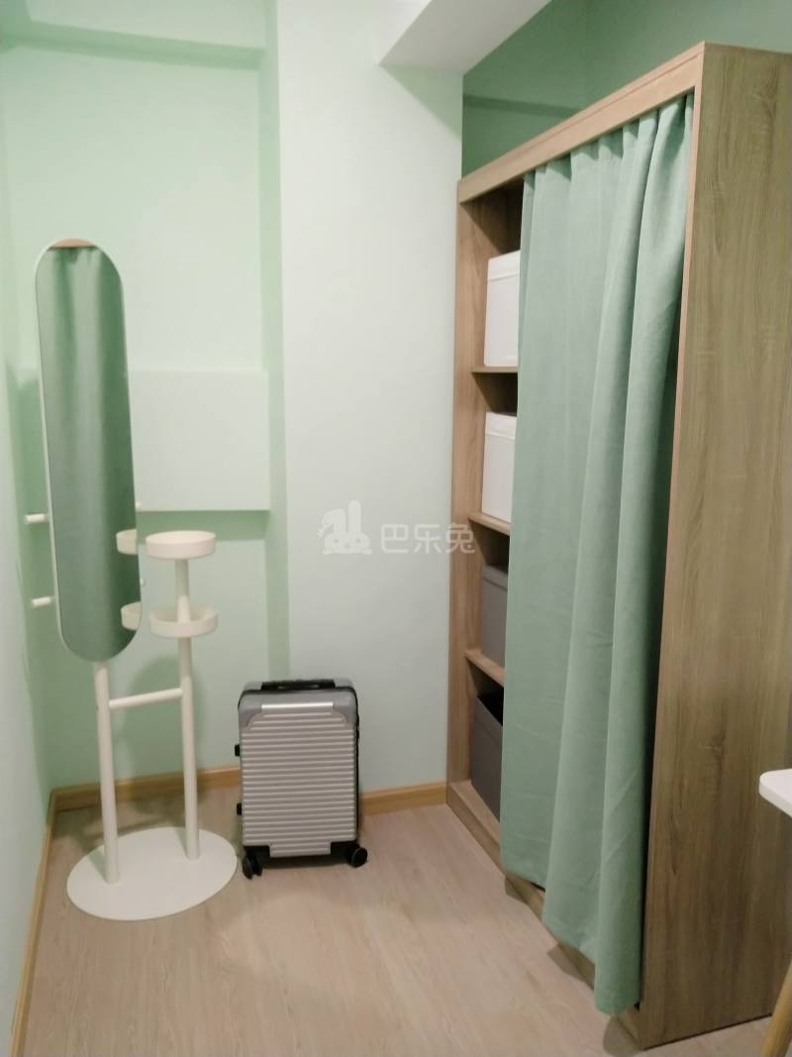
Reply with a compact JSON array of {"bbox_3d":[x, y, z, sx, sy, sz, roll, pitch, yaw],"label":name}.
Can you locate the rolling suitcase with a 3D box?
[{"bbox_3d":[-0.293,0.728,2.478,0.350,0.540,0.220,-1,9,-10],"label":"rolling suitcase"}]

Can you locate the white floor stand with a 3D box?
[{"bbox_3d":[-0.708,0.523,2.358,0.480,0.975,0.480,-5,11,-33],"label":"white floor stand"}]

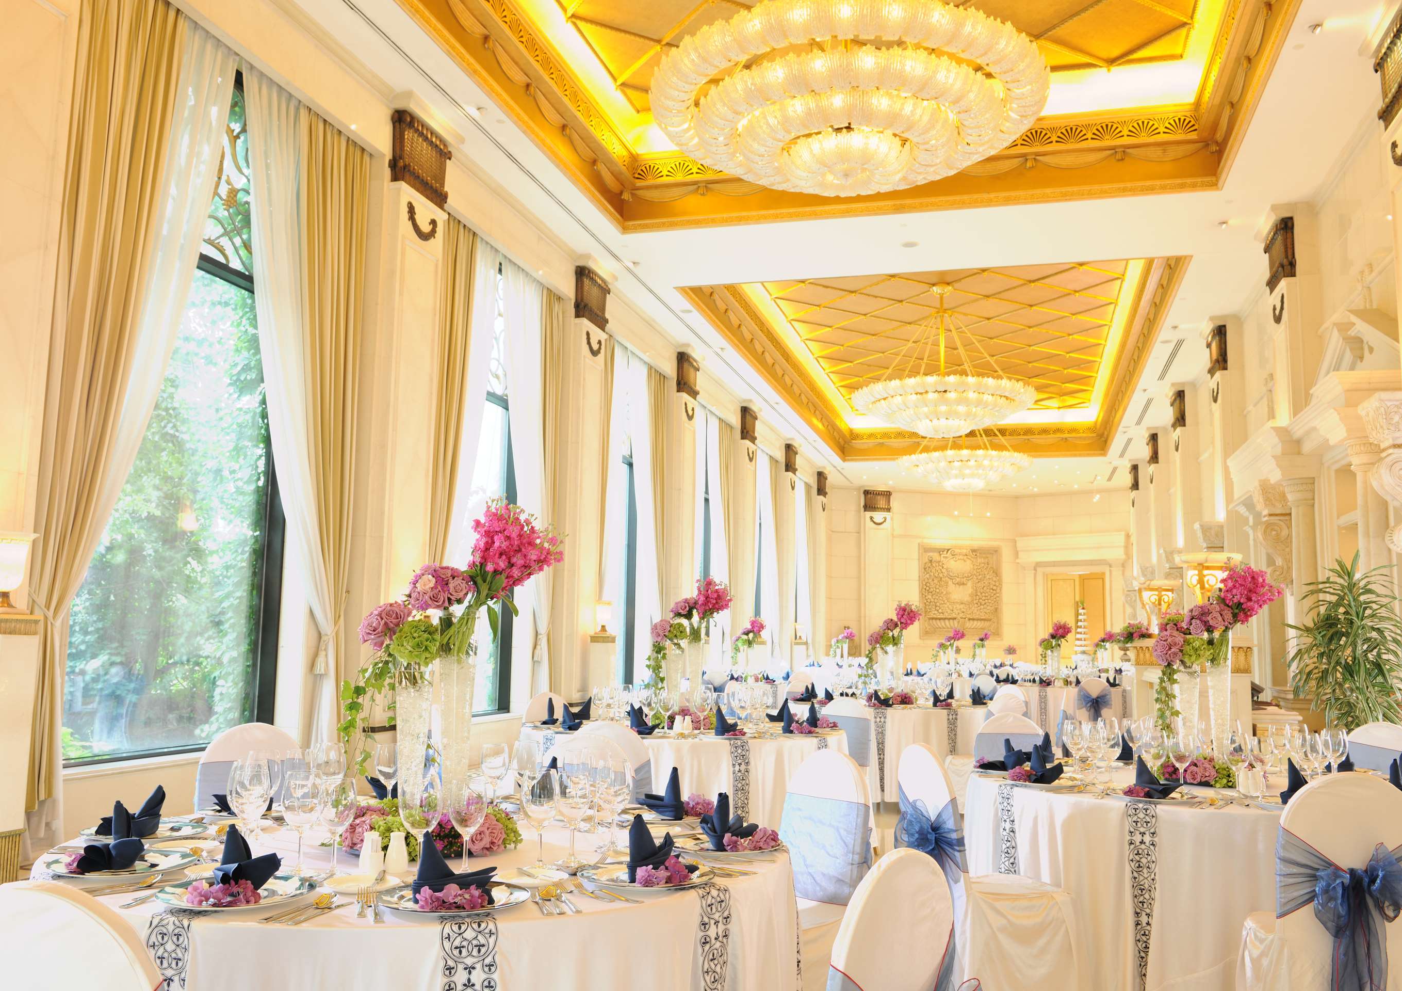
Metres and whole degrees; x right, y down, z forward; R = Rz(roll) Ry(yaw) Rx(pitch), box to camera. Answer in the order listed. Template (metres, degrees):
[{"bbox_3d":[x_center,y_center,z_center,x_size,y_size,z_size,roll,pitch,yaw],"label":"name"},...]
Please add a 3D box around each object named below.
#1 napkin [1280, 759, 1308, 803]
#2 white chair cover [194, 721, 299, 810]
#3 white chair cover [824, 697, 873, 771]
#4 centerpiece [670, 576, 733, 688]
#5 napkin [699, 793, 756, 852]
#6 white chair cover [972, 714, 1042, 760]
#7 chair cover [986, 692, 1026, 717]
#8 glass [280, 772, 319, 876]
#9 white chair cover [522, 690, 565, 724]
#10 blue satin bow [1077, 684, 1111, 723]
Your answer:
[{"bbox_3d":[2.115,0.996,4.170,0.165,0.125,0.130,1,-7,-1],"label":"napkin"},{"bbox_3d":[-1.552,1.305,4.250,0.430,0.950,0.540,6,-9,-37],"label":"white chair cover"},{"bbox_3d":[0.867,1.842,8.138,0.520,0.920,0.440,5,-8,-32],"label":"white chair cover"},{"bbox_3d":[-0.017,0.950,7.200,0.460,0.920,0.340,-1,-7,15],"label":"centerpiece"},{"bbox_3d":[0.064,0.735,2.732,0.120,0.122,0.148,0,-7,6],"label":"napkin"},{"bbox_3d":[1.605,1.527,5.881,0.430,0.910,0.530,2,-7,-9],"label":"white chair cover"},{"bbox_3d":[2.305,2.036,9.533,0.440,0.920,0.520,4,-8,-25],"label":"chair cover"},{"bbox_3d":[-0.909,0.740,2.711,0.087,0.218,0.087,3,-7,-18],"label":"glass"},{"bbox_3d":[-0.990,1.850,8.430,0.440,0.920,0.520,8,-10,-44],"label":"white chair cover"},{"bbox_3d":[4.729,2.501,14.402,0.420,0.460,0.160,-1,-7,18],"label":"blue satin bow"}]

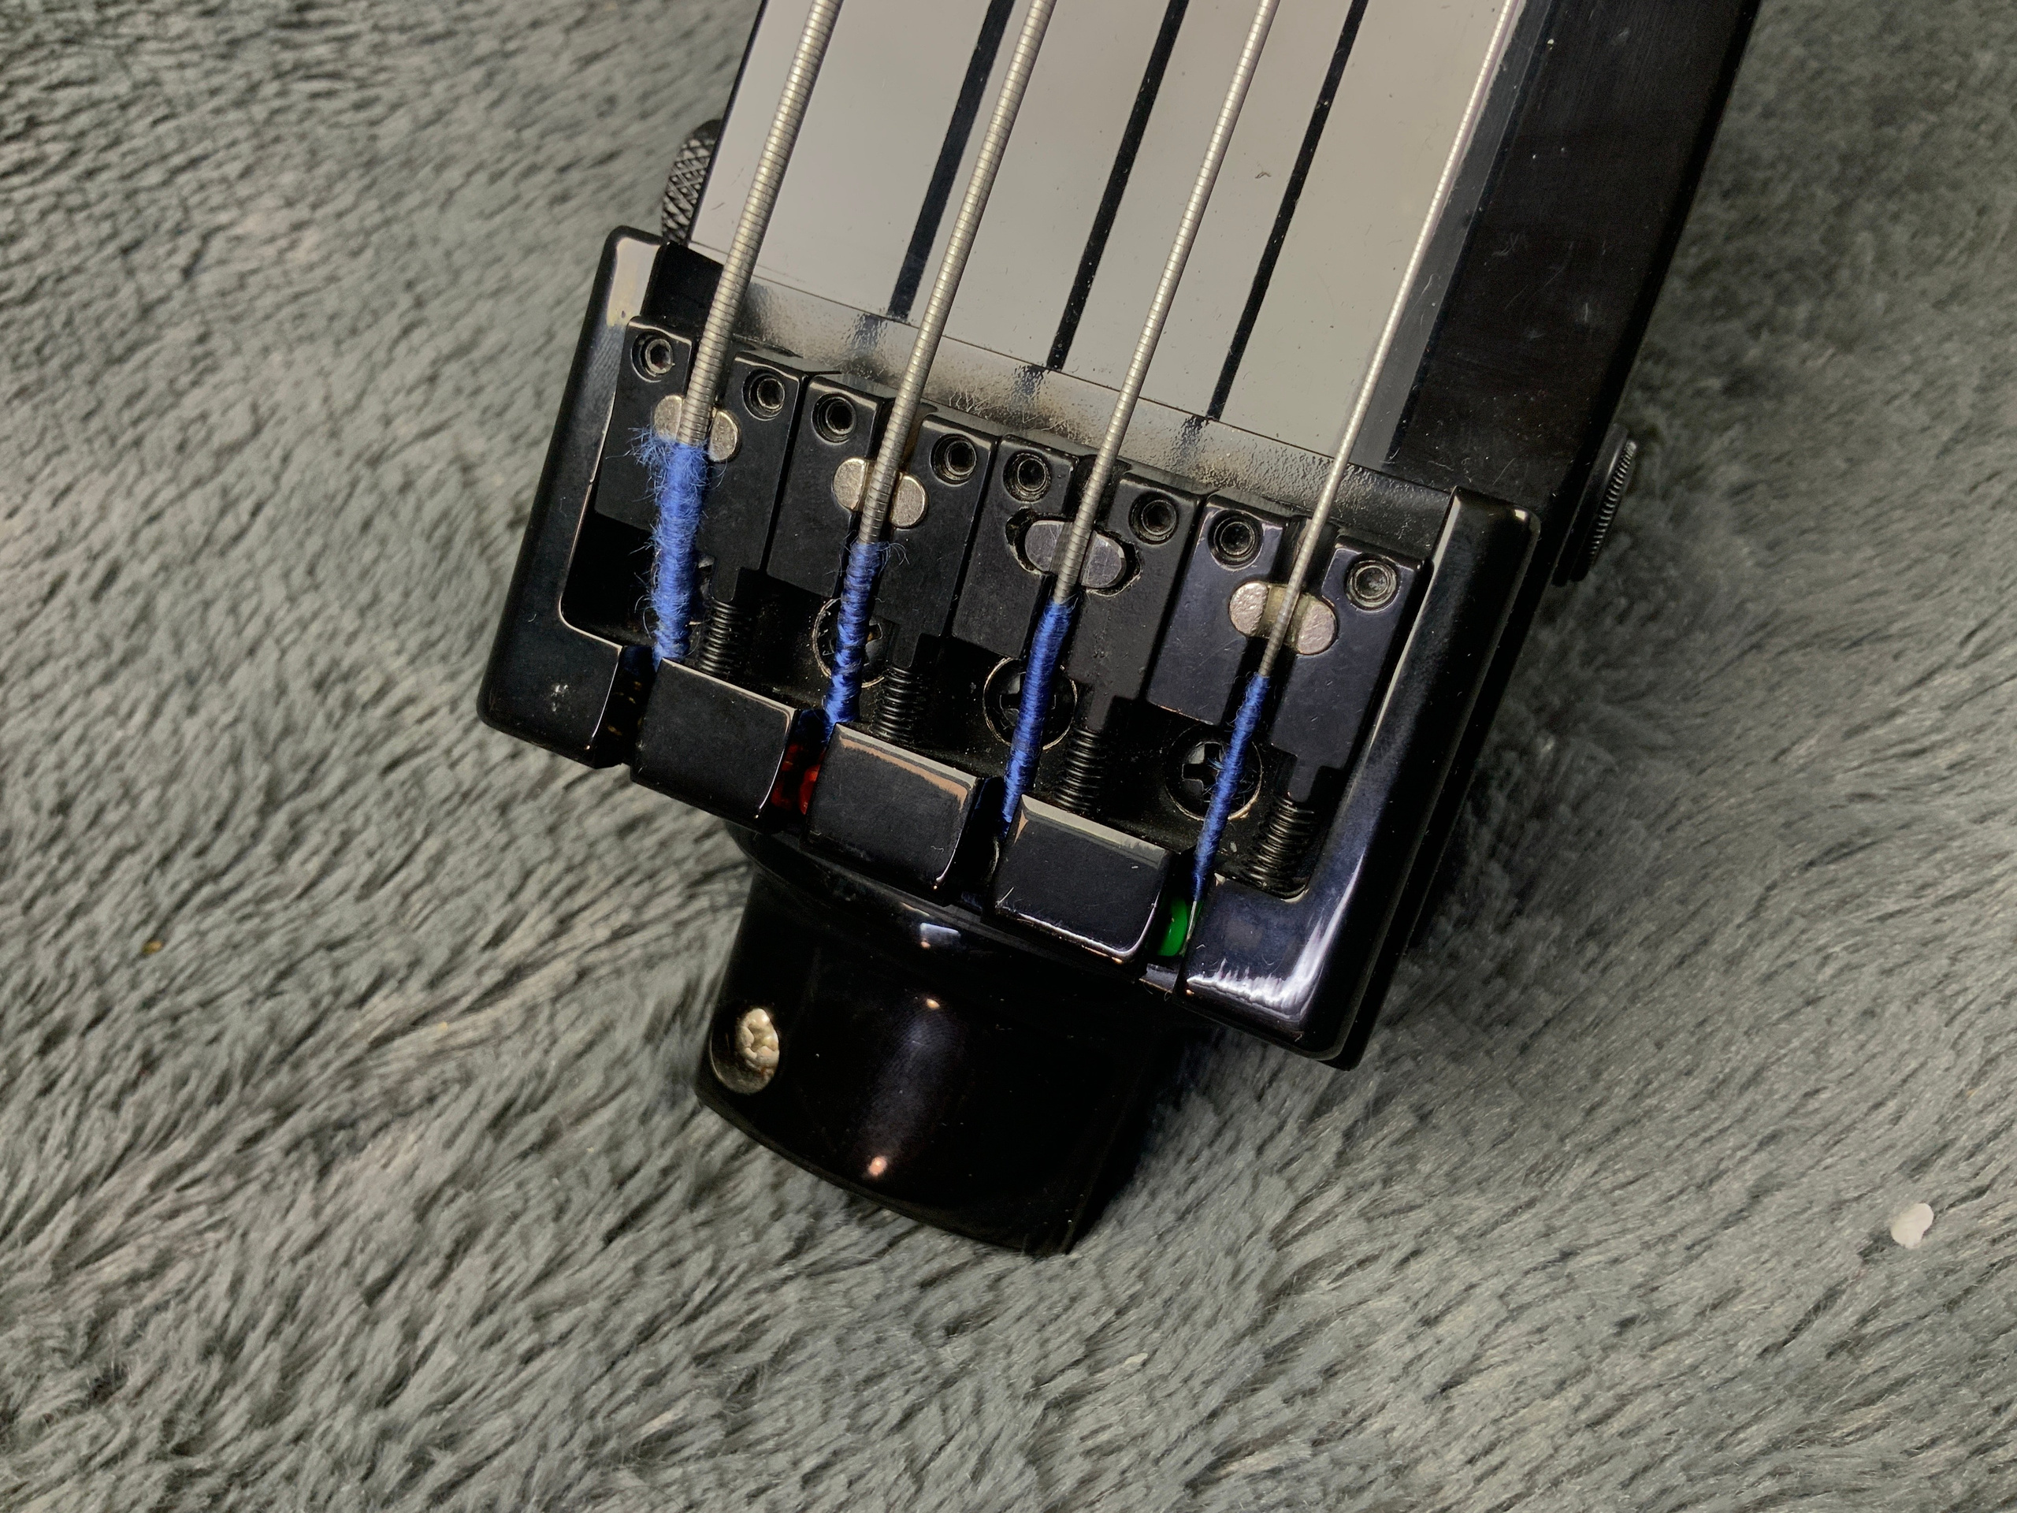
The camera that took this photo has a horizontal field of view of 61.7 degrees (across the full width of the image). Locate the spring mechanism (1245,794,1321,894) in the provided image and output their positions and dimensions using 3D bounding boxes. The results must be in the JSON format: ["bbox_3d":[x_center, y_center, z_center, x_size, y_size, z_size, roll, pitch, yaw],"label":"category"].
[{"bbox_3d":[0.025,0.008,0.157,0.004,0.004,0.009,20,118,11],"label":"spring mechanism"}]

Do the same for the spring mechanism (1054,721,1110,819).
[{"bbox_3d":[0.007,0.001,0.161,0.004,0.004,0.008,20,118,11],"label":"spring mechanism"}]

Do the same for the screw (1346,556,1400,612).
[{"bbox_3d":[0.032,-0.016,0.145,0.004,0.006,0.004,8,115,17],"label":"screw"}]

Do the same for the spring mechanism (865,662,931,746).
[{"bbox_3d":[-0.011,-0.005,0.164,0.004,0.004,0.007,20,118,11],"label":"spring mechanism"}]

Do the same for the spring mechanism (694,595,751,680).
[{"bbox_3d":[-0.029,-0.012,0.168,0.004,0.004,0.007,20,118,11],"label":"spring mechanism"}]

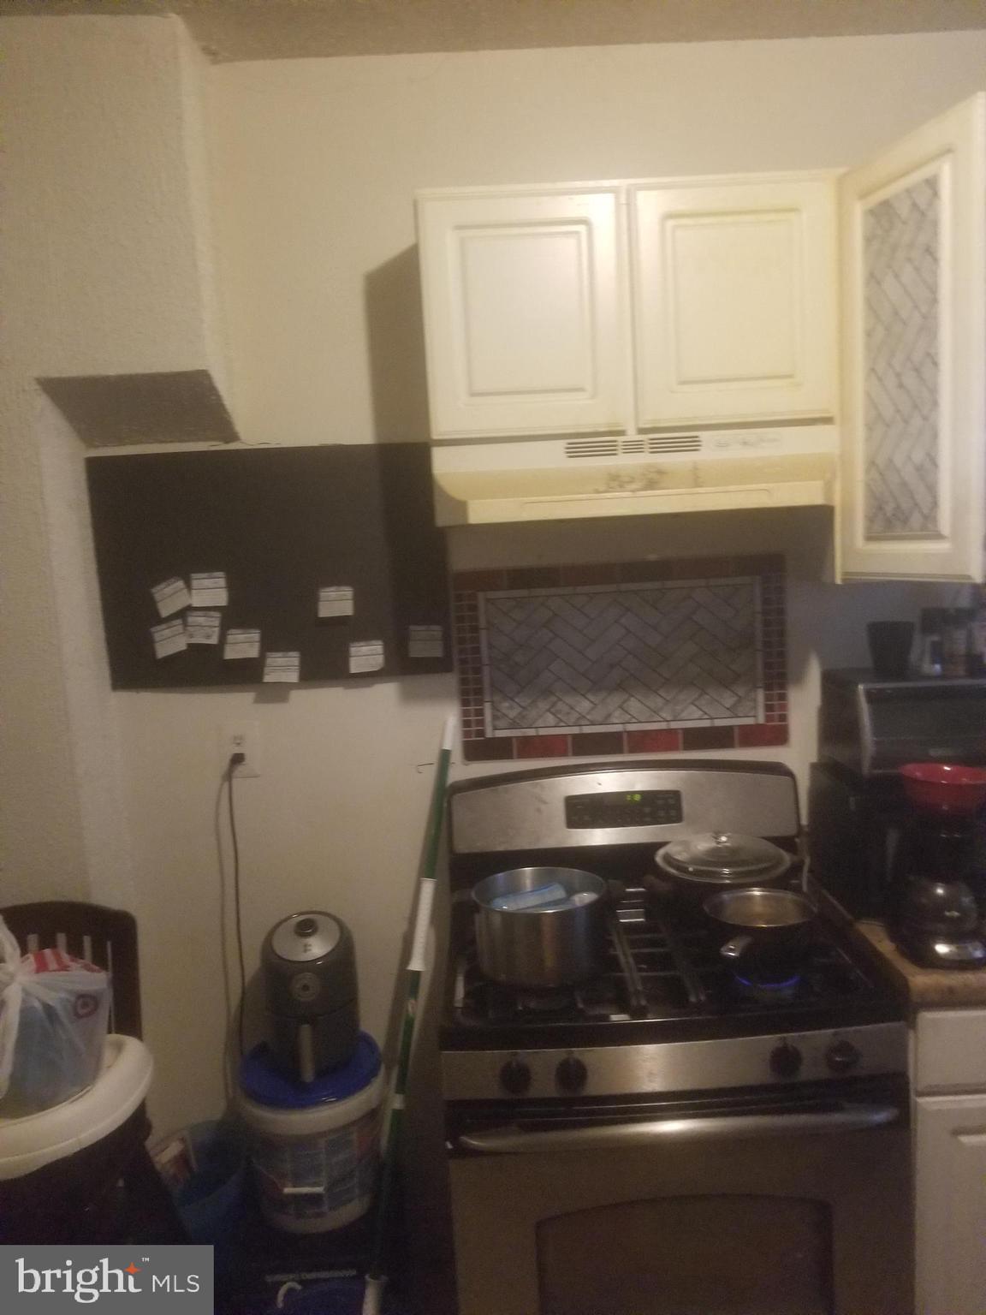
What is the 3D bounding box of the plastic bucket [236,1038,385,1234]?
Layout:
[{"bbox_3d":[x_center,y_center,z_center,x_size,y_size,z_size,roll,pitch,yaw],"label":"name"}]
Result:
[{"bbox_3d":[-0.384,1.006,2.128,0.300,0.296,0.300,-1,11,-1],"label":"plastic bucket"}]

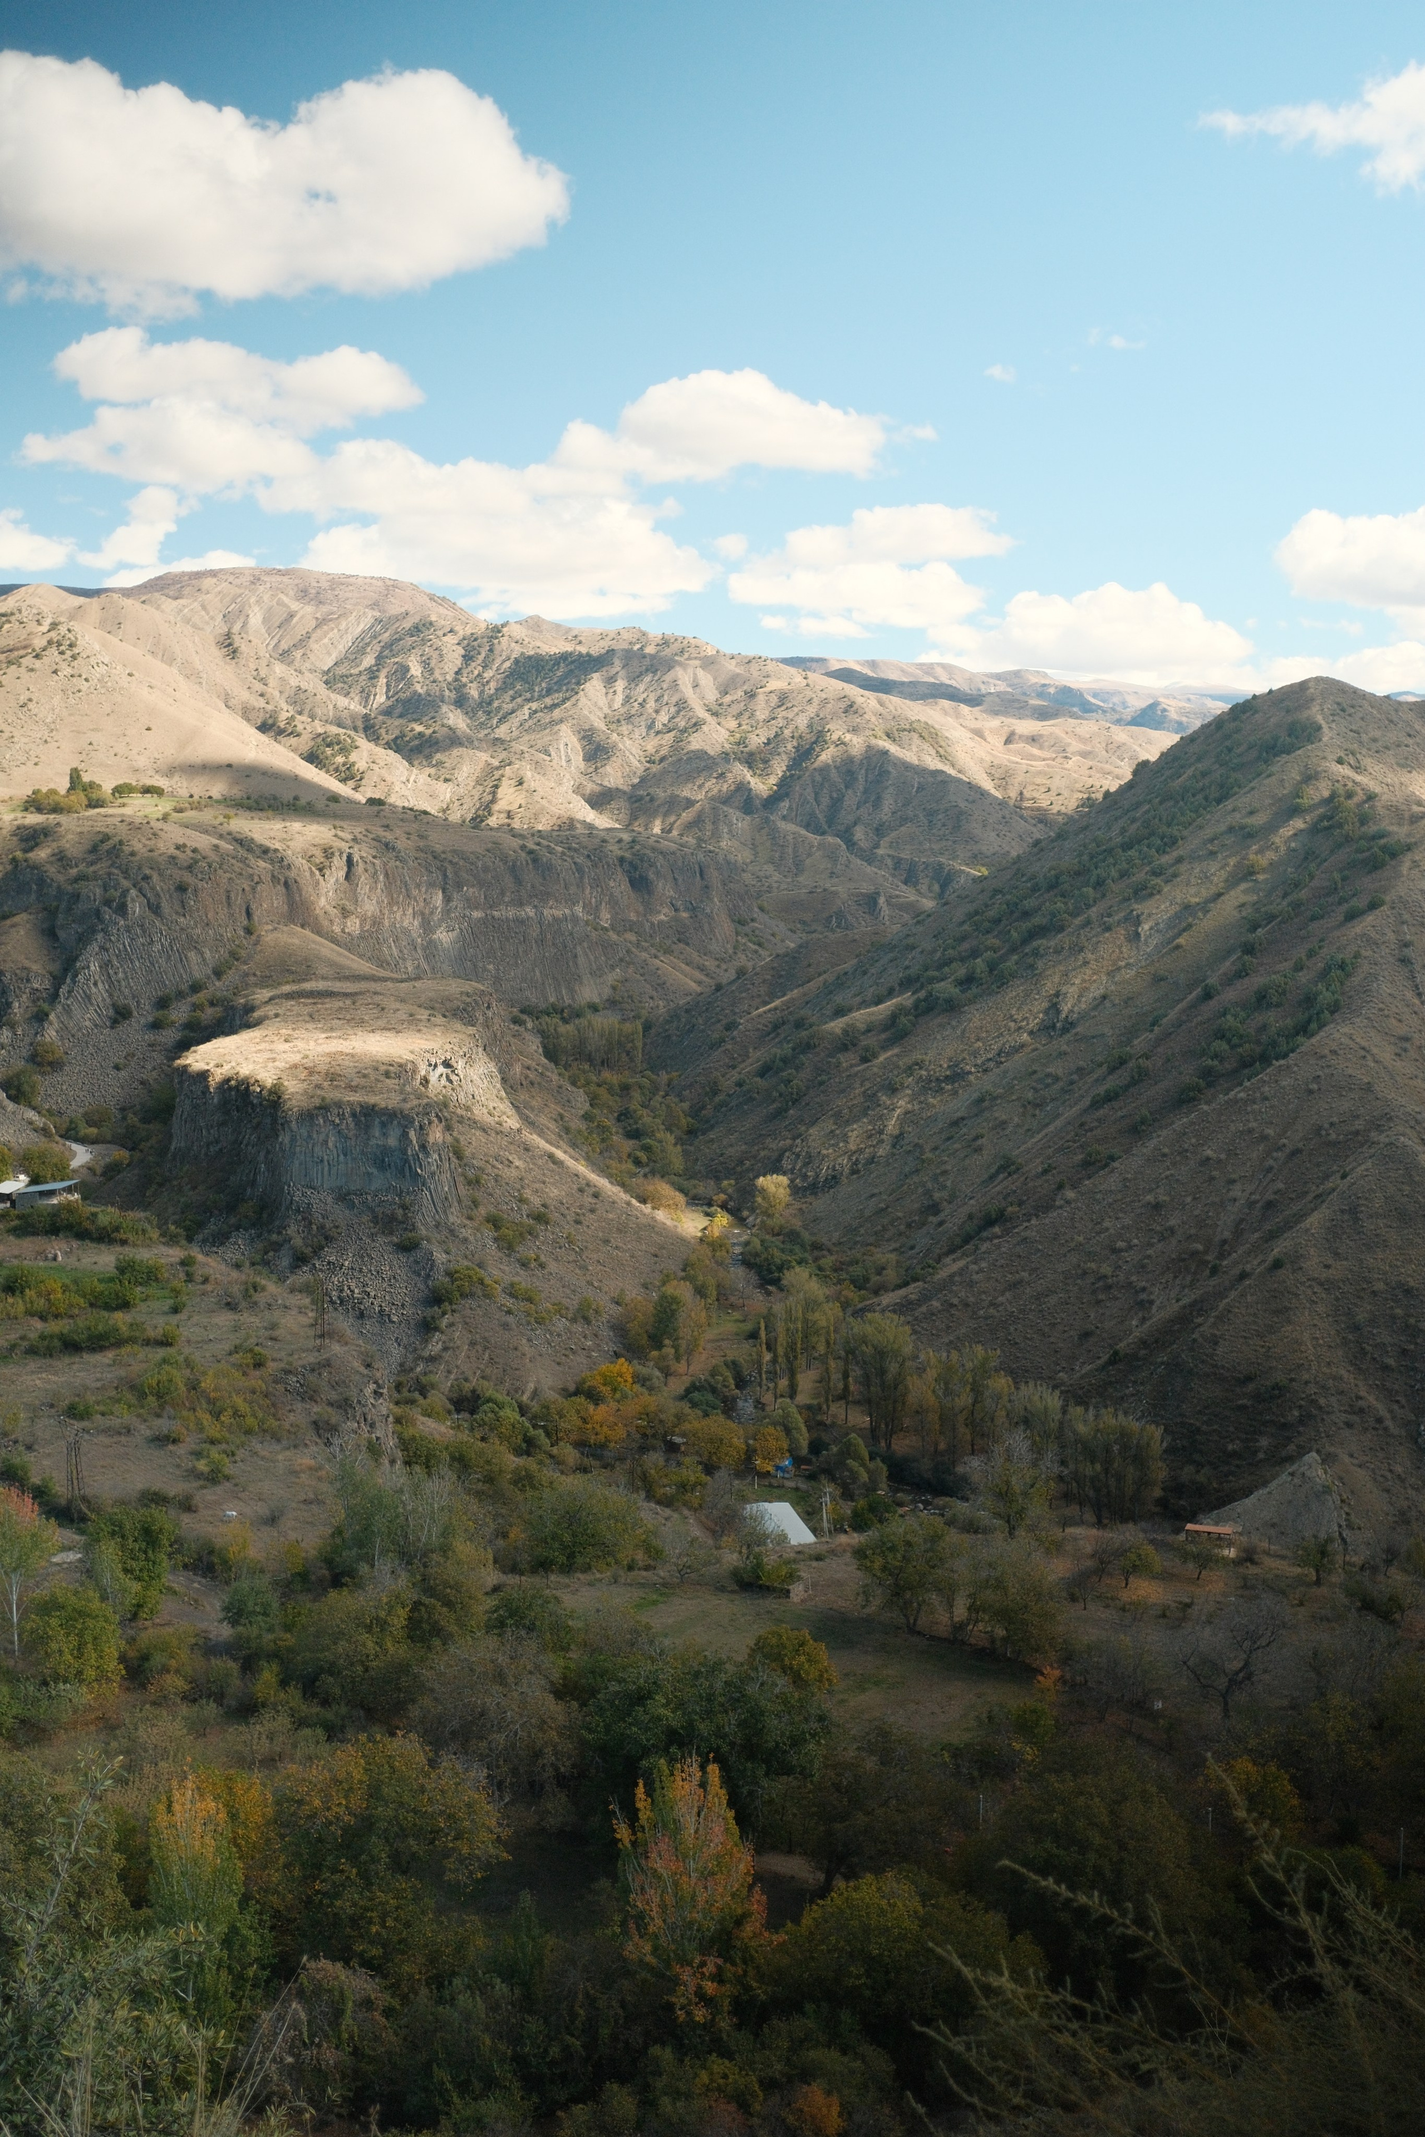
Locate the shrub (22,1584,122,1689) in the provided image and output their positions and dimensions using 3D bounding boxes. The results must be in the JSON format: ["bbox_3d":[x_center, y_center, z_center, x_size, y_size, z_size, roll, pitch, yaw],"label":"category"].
[{"bbox_3d":[-55.120,48.880,178.560,8.330,9.150,7.910,-2,7,-17],"label":"shrub"}]

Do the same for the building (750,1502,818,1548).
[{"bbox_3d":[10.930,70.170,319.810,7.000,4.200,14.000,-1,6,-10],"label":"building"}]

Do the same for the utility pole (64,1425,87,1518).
[{"bbox_3d":[-72.460,45.640,236.560,2.600,11.540,2.000,0,6,0],"label":"utility pole"}]

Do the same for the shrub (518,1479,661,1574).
[{"bbox_3d":[-14.630,54.640,247.630,16.920,11.040,13.540,0,6,-3],"label":"shrub"}]

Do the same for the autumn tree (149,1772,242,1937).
[{"bbox_3d":[-27.780,42.890,111.470,5.020,10.740,5.020,-2,7,-14],"label":"autumn tree"}]

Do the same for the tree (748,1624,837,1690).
[{"bbox_3d":[7.140,53.340,185.090,8.040,7.720,7.630,0,6,2],"label":"tree"}]

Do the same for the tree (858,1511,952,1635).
[{"bbox_3d":[19.810,52.240,215.160,9.860,12.190,9.370,1,6,5],"label":"tree"}]

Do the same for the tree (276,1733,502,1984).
[{"bbox_3d":[-18.040,44.390,115.670,12.650,14.730,12.010,-1,6,-9],"label":"tree"}]

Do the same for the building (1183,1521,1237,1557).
[{"bbox_3d":[66.790,63.180,278.770,6.400,3.800,3.600,1,6,10],"label":"building"}]

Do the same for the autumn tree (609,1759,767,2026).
[{"bbox_3d":[-1.270,44.700,112.680,8.330,15.730,8.330,0,6,-1],"label":"autumn tree"}]

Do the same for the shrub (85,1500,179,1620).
[{"bbox_3d":[-56.900,48.550,203.680,9.010,11.700,8.560,-2,7,-16],"label":"shrub"}]

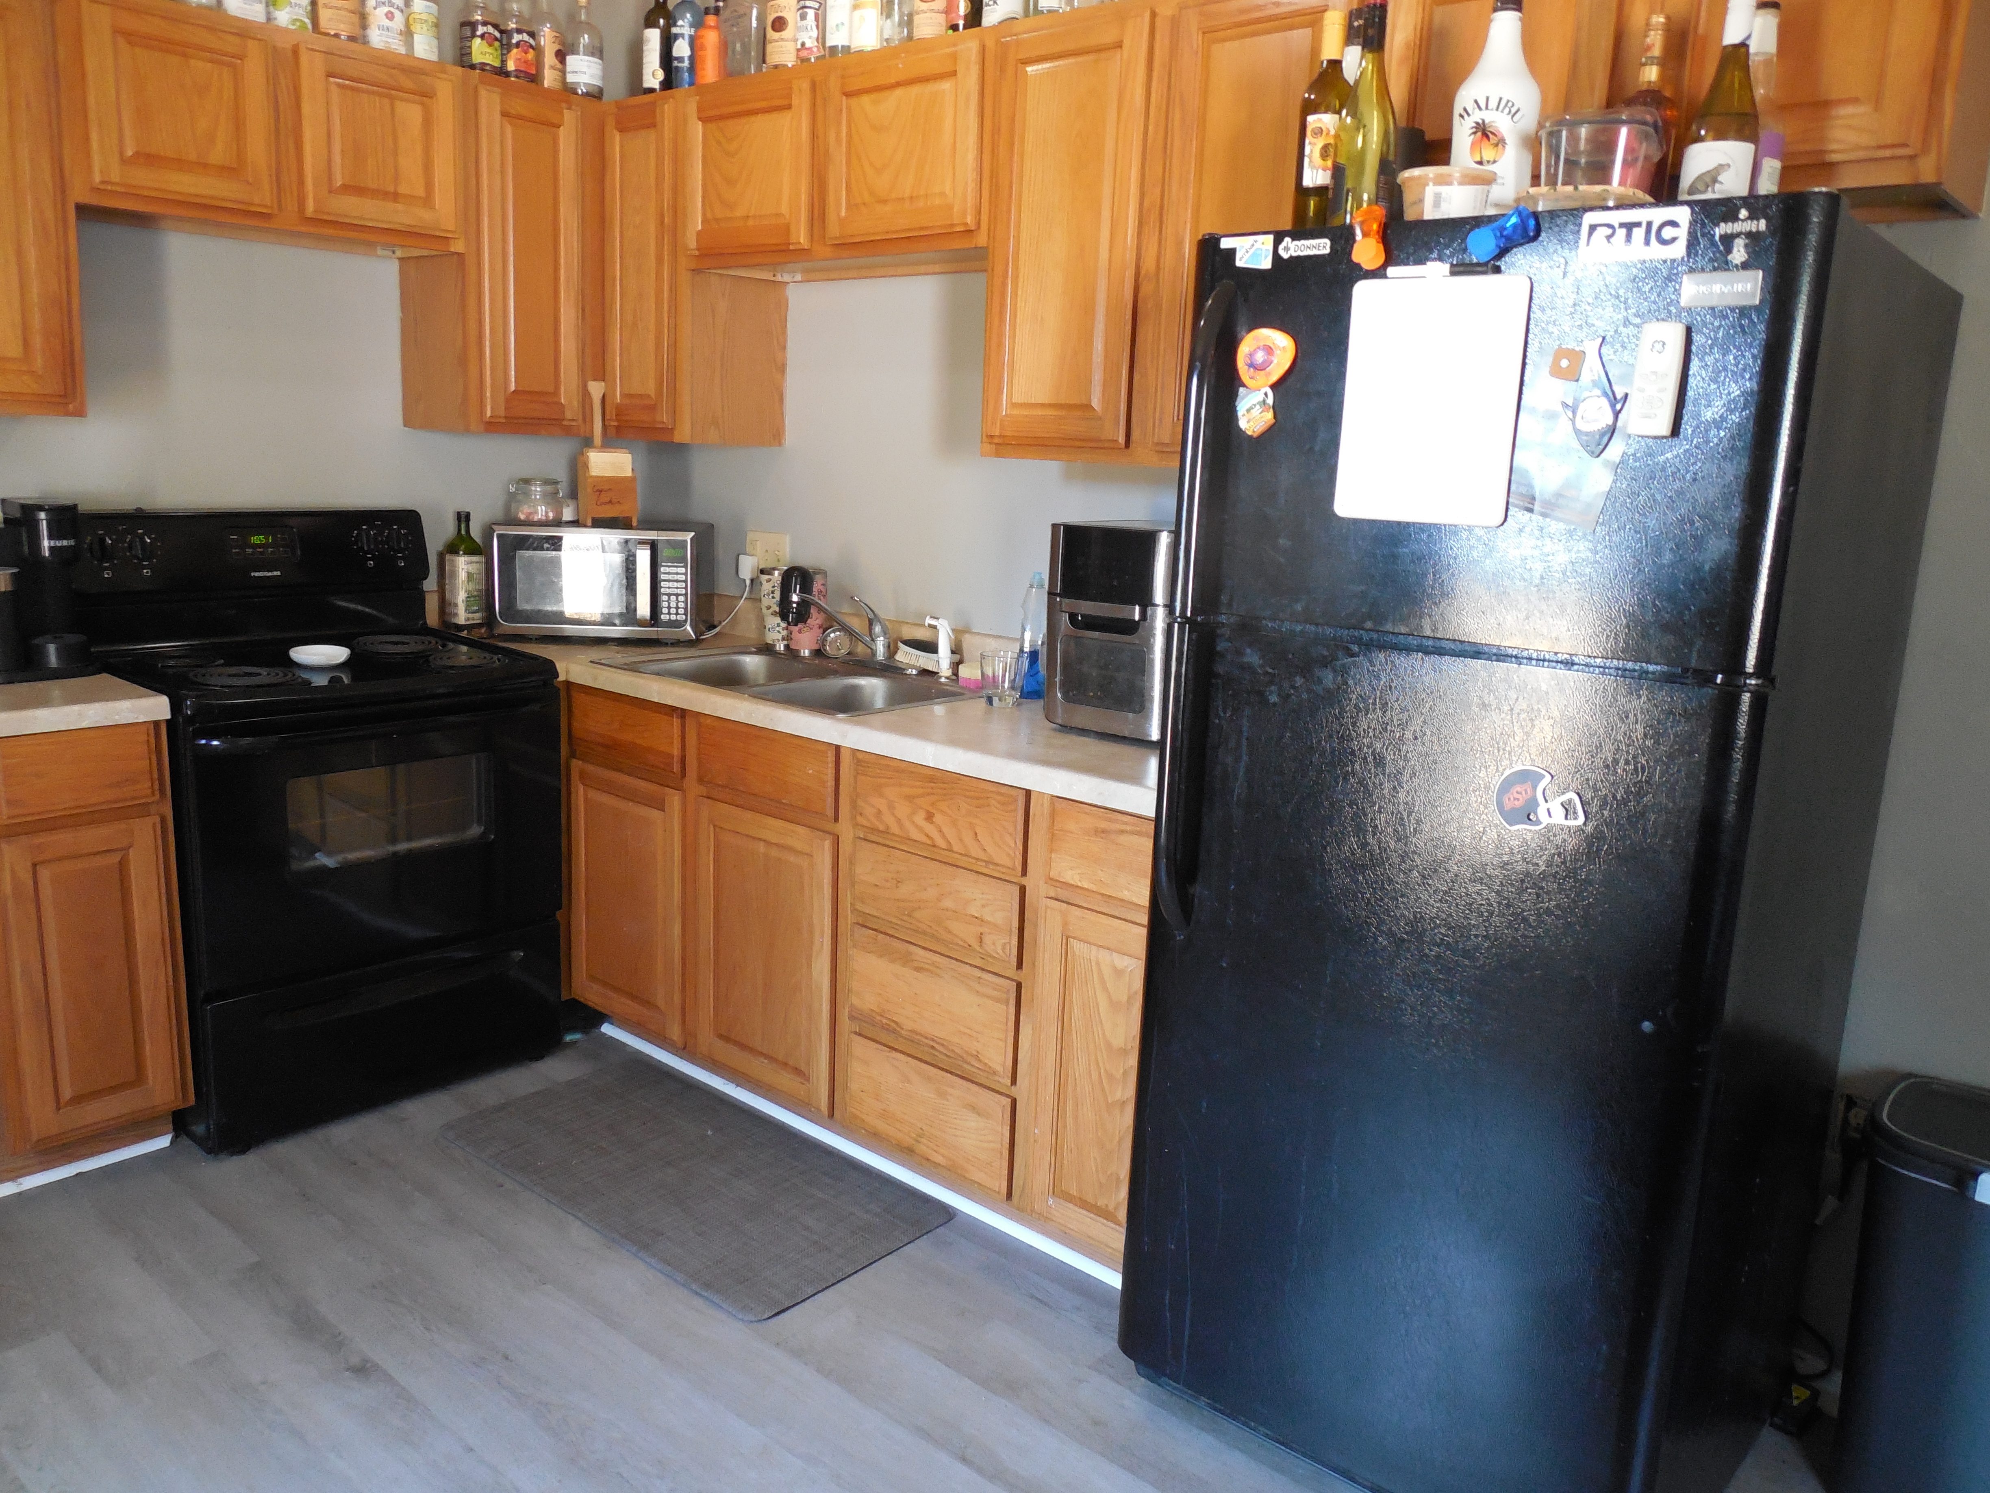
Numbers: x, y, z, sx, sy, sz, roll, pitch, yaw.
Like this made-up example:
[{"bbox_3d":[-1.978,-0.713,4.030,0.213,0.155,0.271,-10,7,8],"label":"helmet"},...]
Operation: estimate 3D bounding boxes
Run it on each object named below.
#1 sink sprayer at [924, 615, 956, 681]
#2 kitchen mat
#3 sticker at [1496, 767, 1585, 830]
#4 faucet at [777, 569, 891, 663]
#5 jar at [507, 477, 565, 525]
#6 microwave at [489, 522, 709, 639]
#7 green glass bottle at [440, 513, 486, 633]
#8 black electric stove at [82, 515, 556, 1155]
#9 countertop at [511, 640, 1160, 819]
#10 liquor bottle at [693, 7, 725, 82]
[{"bbox_3d":[-0.117,-0.213,3.130,0.067,0.138,0.044,1,12,-8],"label":"sink sprayer"},{"bbox_3d":[-0.606,0.823,2.806,1.000,0.014,0.495,12,15,37],"label":"kitchen mat"},{"bbox_3d":[0.642,0.063,1.691,0.107,0.075,0.004,-3,5,42],"label":"sticker"},{"bbox_3d":[-0.359,-0.300,3.296,0.265,0.212,0.090,2,12,-4],"label":"faucet"},{"bbox_3d":[-1.131,-0.611,3.556,0.128,0.112,0.120,-1,12,-18],"label":"jar"},{"bbox_3d":[-0.964,-0.415,3.591,0.470,0.272,0.384,2,12,-5],"label":"microwave"},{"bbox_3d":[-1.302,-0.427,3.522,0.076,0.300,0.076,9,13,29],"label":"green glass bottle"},{"bbox_3d":[-1.439,0.116,3.111,0.690,1.203,0.760,12,15,39],"label":"black electric stove"},{"bbox_3d":[-0.362,-0.125,3.110,2.270,0.042,0.640,12,15,39],"label":"countertop"},{"bbox_3d":[-0.639,-1.555,3.238,0.072,0.190,0.070,1,12,-6],"label":"liquor bottle"}]

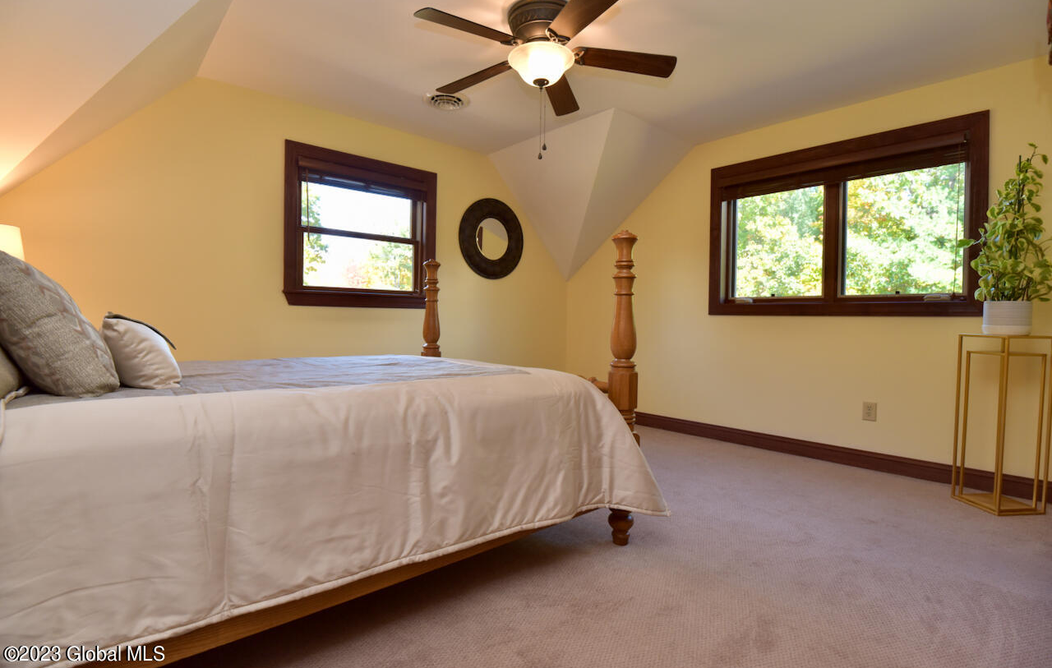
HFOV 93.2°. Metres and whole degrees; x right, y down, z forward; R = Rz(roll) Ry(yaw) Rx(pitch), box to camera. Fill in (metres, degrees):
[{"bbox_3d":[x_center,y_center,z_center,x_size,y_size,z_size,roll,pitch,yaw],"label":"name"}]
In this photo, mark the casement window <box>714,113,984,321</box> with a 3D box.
[{"bbox_3d":[2.015,-0.692,3.353,0.090,1.140,1.610,-2,3,-43],"label":"casement window"}]

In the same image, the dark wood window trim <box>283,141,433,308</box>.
[{"bbox_3d":[-1.141,-0.729,3.611,1.145,1.065,0.090,-2,3,-43],"label":"dark wood window trim"}]

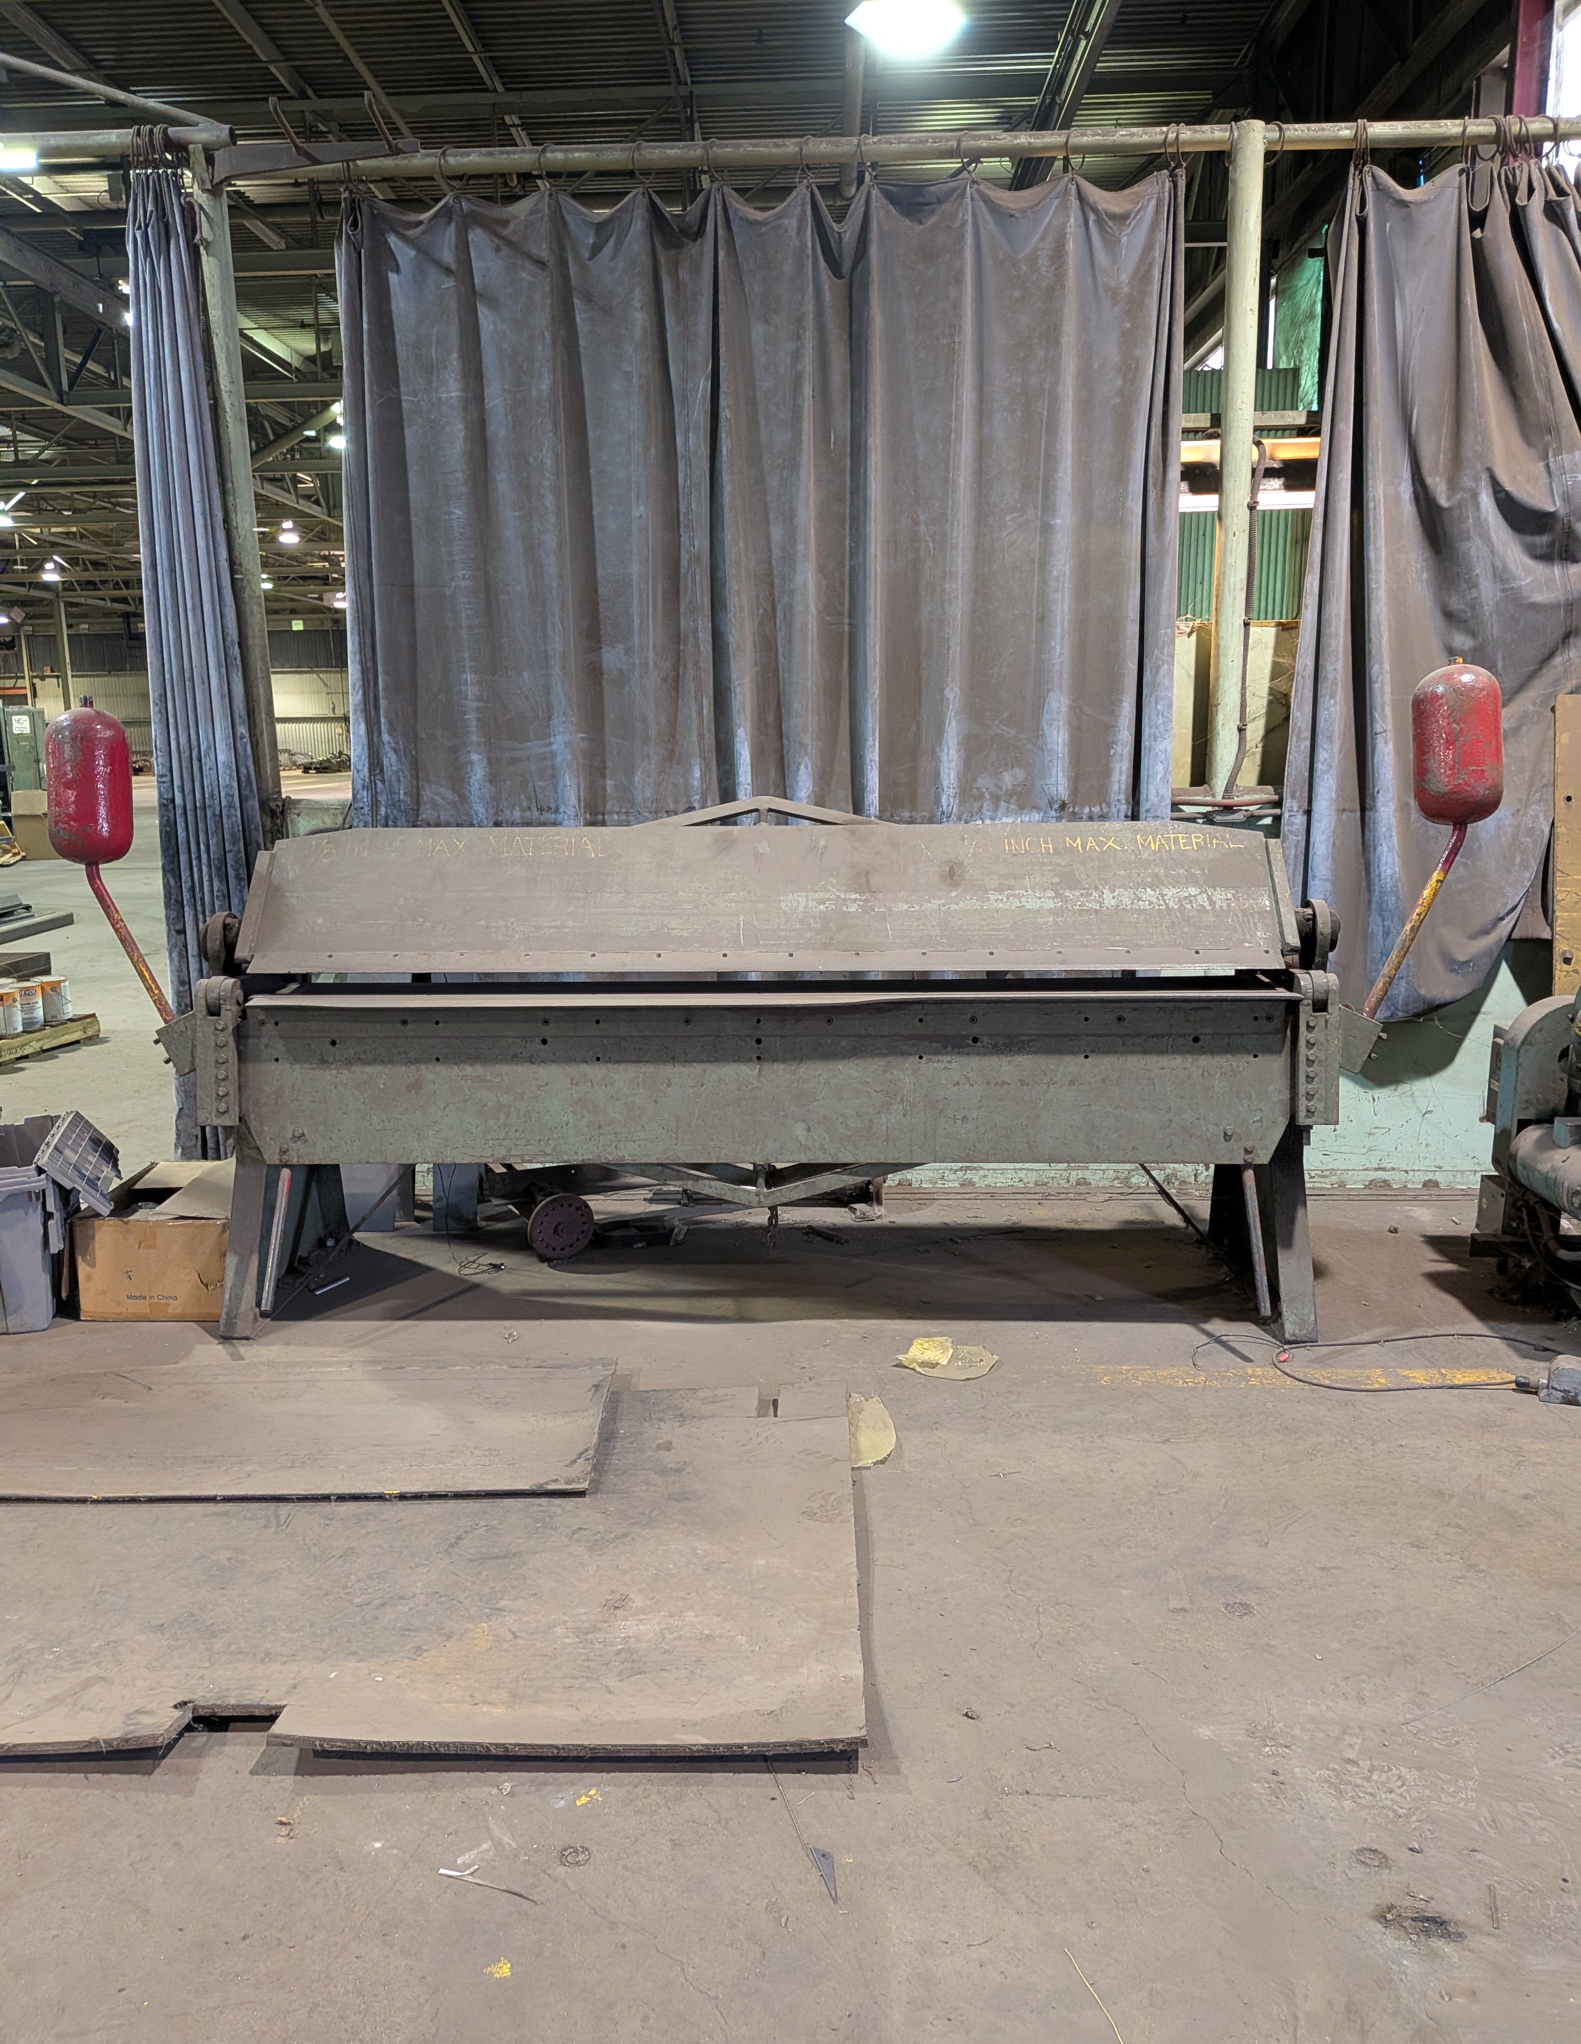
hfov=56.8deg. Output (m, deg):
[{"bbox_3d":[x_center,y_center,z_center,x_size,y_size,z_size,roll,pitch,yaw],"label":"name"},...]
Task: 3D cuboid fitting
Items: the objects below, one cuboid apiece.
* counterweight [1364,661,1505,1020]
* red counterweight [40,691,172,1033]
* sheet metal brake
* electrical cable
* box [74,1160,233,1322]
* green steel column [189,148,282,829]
[{"bbox_3d":[1.455,-0.406,3.328,0.315,0.805,0.230,0,12,4],"label":"counterweight"},{"bbox_3d":[-1.635,-0.385,3.536,0.330,0.785,0.230,0,12,4],"label":"red counterweight"},{"bbox_3d":[-0.074,0.070,3.702,2.760,1.260,0.760,0,12,4],"label":"sheet metal brake"},{"bbox_3d":[1.316,0.763,3.315,0.780,0.020,0.310,0,12,4],"label":"electrical cable"},{"bbox_3d":[-1.589,0.575,3.793,0.400,0.290,0.330,0,12,4],"label":"box"},{"bbox_3d":[-1.575,-0.934,4.359,0.095,3.000,0.095,0,12,4],"label":"green steel column"}]

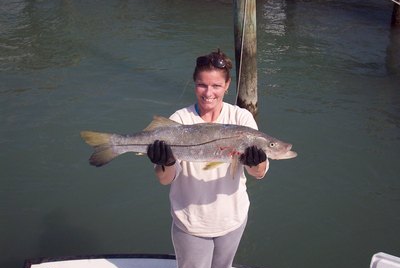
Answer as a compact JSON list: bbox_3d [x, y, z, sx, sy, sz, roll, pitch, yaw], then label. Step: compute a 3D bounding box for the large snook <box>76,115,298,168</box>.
[{"bbox_3d":[-0.042,0.034,2.360,0.810,0.180,0.110,2,17,0],"label":"large snook"}]

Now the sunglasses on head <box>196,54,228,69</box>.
[{"bbox_3d":[0.059,-0.296,2.609,0.140,0.050,0.130,5,2,11],"label":"sunglasses on head"}]

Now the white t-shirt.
[{"bbox_3d":[0.057,0.151,2.740,0.420,0.600,0.300,1,22,3],"label":"white t-shirt"}]

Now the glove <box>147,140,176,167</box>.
[{"bbox_3d":[-0.142,0.072,2.300,0.105,0.090,0.100,0,22,0],"label":"glove"}]

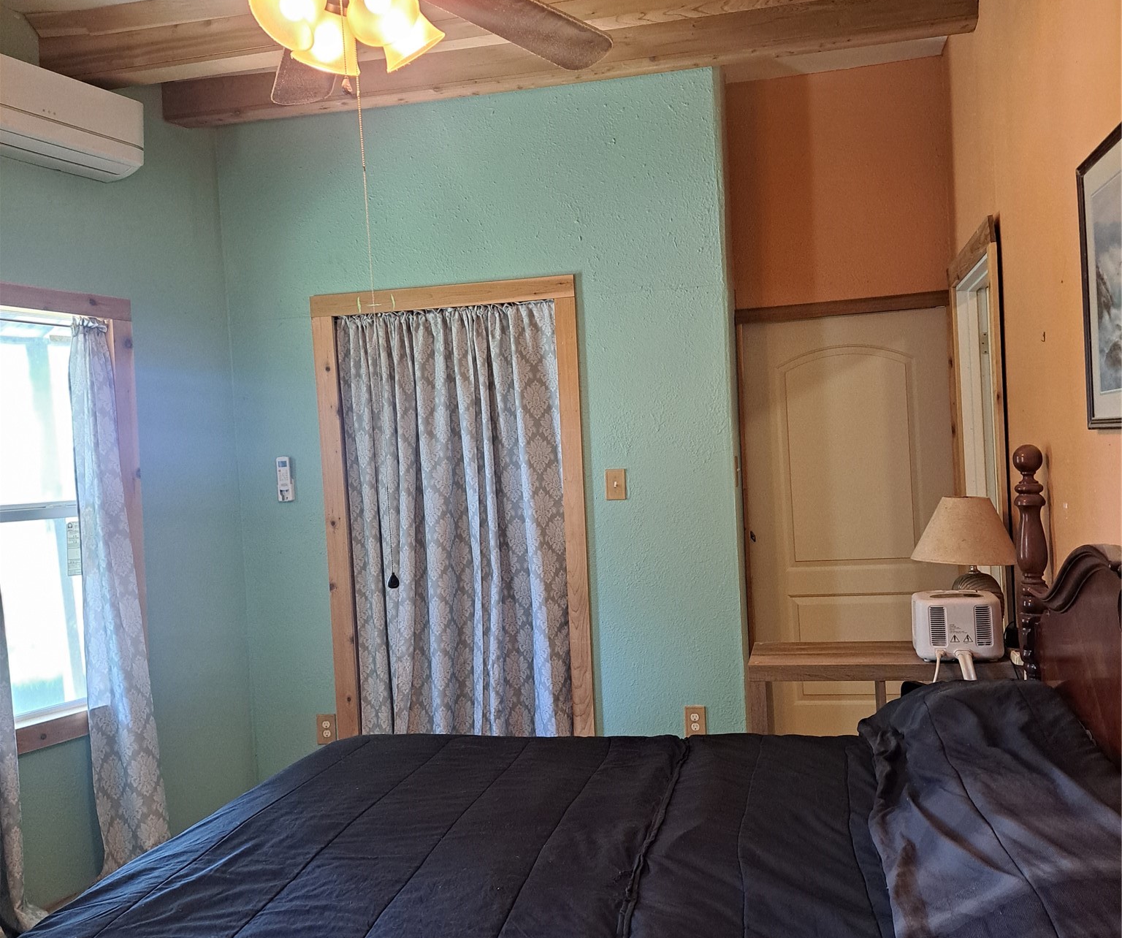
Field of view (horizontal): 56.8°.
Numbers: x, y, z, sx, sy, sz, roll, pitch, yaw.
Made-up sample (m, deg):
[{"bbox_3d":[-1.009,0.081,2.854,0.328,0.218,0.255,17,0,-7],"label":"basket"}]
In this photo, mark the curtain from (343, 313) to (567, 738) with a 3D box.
[{"bbox_3d":[-0.432,0.351,4.226,0.920,2.000,0.090,-3,1,12],"label":"curtain"}]

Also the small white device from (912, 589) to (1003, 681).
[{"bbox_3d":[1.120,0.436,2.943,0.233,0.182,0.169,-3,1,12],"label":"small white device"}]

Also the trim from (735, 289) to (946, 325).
[{"bbox_3d":[1.214,-0.702,4.518,0.893,0.072,0.030,-3,1,12],"label":"trim"}]

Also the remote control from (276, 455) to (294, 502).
[{"bbox_3d":[-1.140,0.044,4.301,0.060,0.185,0.030,-3,1,12],"label":"remote control"}]

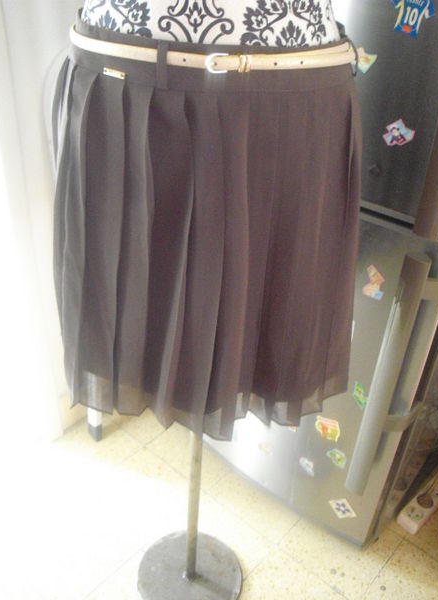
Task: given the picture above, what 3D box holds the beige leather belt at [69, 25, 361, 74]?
[{"bbox_3d":[-0.003,-0.287,0.677,0.315,0.028,0.215,2,34,-3],"label":"beige leather belt"}]

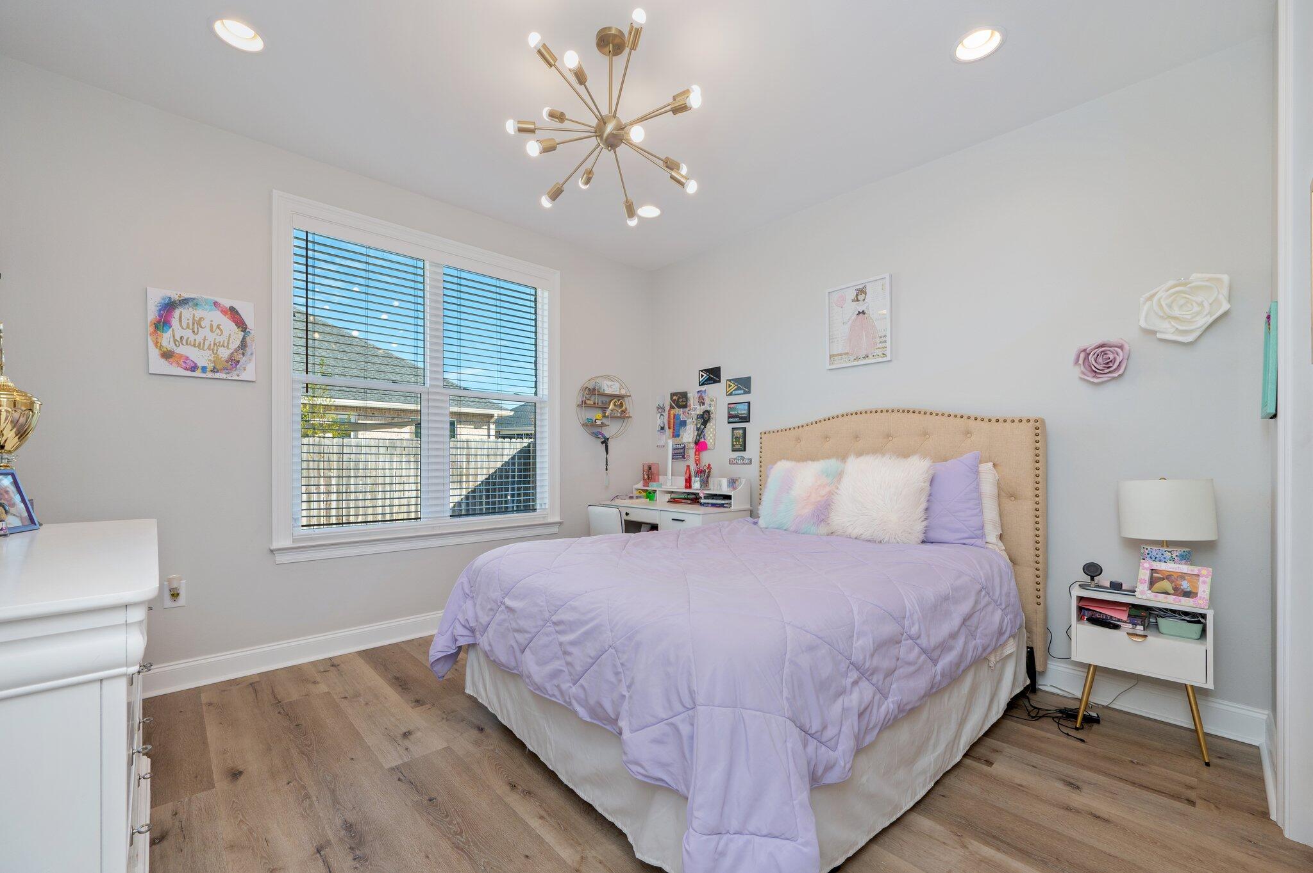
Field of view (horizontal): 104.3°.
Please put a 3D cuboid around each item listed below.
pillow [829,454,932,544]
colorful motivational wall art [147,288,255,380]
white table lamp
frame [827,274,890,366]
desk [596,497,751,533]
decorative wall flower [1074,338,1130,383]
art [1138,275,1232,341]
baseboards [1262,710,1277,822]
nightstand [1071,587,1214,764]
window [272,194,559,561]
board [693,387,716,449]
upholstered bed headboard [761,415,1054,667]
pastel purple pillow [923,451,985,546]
[{"bbox_3d":[1.120,0.309,2.562,0.180,0.420,0.460,25,-18,-40],"label":"pillow"},{"bbox_3d":[-2.206,-0.495,2.491,0.392,0.398,0.025,1,-2,-43],"label":"colorful motivational wall art"},{"bbox_3d":[2.003,0.386,1.998,0.270,0.450,0.270,1,-2,-43],"label":"white table lamp"},{"bbox_3d":[1.224,-0.686,3.107,0.025,0.508,0.406,1,-2,-45],"label":"frame"},{"bbox_3d":[0.115,0.898,3.905,0.490,0.780,1.050,1,-2,-45],"label":"desk"},{"bbox_3d":[1.955,-0.333,2.238,0.070,0.178,0.185,1,-2,-43],"label":"decorative wall flower"},{"bbox_3d":[2.162,-0.526,2.093,0.090,0.265,0.260,1,-2,-45],"label":"art"},{"bbox_3d":[2.128,1.130,1.775,0.600,0.135,0.018,1,-2,-43],"label":"baseboards"},{"bbox_3d":[1.972,0.922,2.080,0.330,0.565,0.400,1,-2,-45],"label":"nightstand"},{"bbox_3d":[-1.345,-0.286,3.205,1.720,1.940,0.120,1,-2,-43],"label":"window"},{"bbox_3d":[0.372,-0.122,3.980,0.020,0.420,0.260,1,-2,-45],"label":"board"},{"bbox_3d":[1.271,0.478,2.934,0.090,1.254,1.571,1,-2,-43],"label":"upholstered bed headboard"},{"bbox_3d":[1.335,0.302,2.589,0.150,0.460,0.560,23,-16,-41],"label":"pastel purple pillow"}]

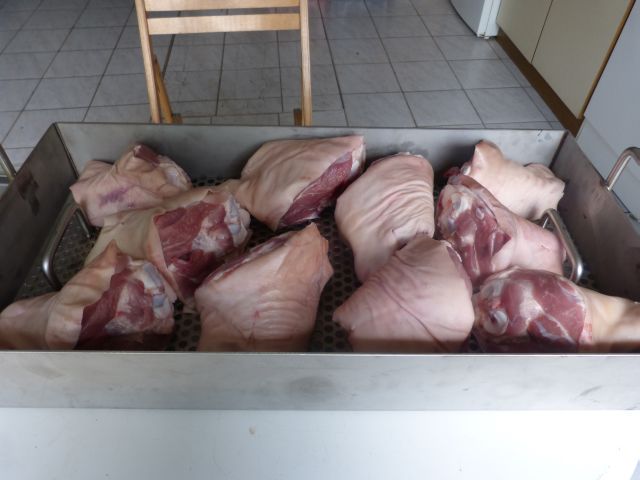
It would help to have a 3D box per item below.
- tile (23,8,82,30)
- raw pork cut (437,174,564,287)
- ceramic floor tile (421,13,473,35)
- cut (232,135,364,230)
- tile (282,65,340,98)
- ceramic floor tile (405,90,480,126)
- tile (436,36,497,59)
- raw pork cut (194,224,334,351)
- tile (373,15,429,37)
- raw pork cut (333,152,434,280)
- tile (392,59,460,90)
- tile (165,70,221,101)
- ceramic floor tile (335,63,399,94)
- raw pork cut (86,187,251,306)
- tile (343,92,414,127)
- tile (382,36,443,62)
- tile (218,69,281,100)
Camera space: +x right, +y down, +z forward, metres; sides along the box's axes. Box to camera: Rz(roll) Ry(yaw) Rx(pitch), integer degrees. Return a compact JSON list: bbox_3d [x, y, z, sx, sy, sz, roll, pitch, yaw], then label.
[{"bbox_3d":[-1.696,-1.411,2.960,0.308,0.010,0.308,-4,48,-4],"label":"tile"},{"bbox_3d":[0.239,-0.004,0.634,0.165,0.105,0.120,11,48,10],"label":"raw pork cut"},{"bbox_3d":[0.823,-1.358,2.929,0.310,0.010,0.310,-4,48,-4],"label":"ceramic floor tile"},{"bbox_3d":[-0.034,-0.089,0.718,0.210,0.110,0.150,8,47,6],"label":"cut"},{"bbox_3d":[-0.052,-0.835,2.445,0.310,0.010,0.310,-4,48,-4],"label":"tile"},{"bbox_3d":[0.601,-0.648,2.276,0.310,0.010,0.310,-4,48,-4],"label":"ceramic floor tile"},{"bbox_3d":[0.849,-1.125,2.705,0.308,0.010,0.308,-4,48,-4],"label":"tile"},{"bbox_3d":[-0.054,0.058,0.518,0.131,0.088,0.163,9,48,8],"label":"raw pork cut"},{"bbox_3d":[0.535,-1.403,3.047,0.333,0.010,0.333,-3,47,-4],"label":"tile"},{"bbox_3d":[0.084,-0.029,0.601,0.122,0.084,0.176,9,48,8],"label":"raw pork cut"},{"bbox_3d":[0.568,-0.875,2.474,0.308,0.010,0.308,-4,48,-4],"label":"tile"},{"bbox_3d":[-0.675,-0.789,2.392,0.308,0.010,0.308,-4,48,-4],"label":"tile"},{"bbox_3d":[0.261,-0.898,2.573,0.333,0.010,0.333,-3,47,-4],"label":"ceramic floor tile"},{"bbox_3d":[-0.202,0.008,0.625,0.211,0.112,0.161,-15,49,-14],"label":"raw pork cut"},{"bbox_3d":[0.290,-0.656,2.347,0.333,0.010,0.333,-3,47,-4],"label":"tile"},{"bbox_3d":[0.538,-1.103,2.684,0.308,0.010,0.308,-4,48,-4],"label":"tile"},{"bbox_3d":[-0.364,-0.810,2.412,0.308,0.010,0.308,-4,48,-4],"label":"tile"}]

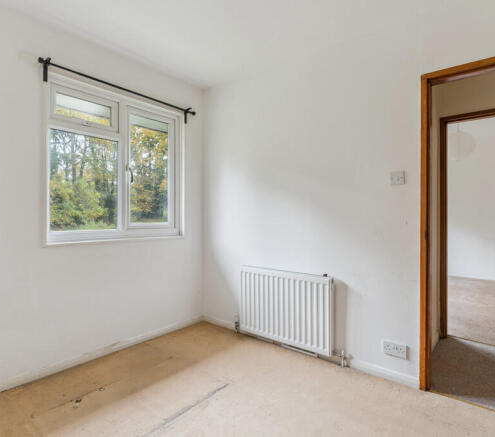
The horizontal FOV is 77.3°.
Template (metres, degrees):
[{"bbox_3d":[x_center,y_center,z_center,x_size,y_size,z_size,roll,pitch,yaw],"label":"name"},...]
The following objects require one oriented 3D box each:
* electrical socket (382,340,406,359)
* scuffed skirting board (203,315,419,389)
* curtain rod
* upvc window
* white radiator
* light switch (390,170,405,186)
[{"bbox_3d":[1.008,0.894,2.110,0.146,0.087,0.022,0,0,39],"label":"electrical socket"},{"bbox_3d":[0.309,1.065,2.675,2.080,0.072,0.018,0,0,39],"label":"scuffed skirting board"},{"bbox_3d":[-0.976,-1.033,2.652,0.095,0.143,1.420,0,0,39],"label":"curtain rod"},{"bbox_3d":[-1.082,-0.423,2.708,0.080,1.210,1.225,0,0,39],"label":"upvc window"},{"bbox_3d":[0.295,0.736,2.605,0.875,0.595,0.085,0,0,39],"label":"white radiator"},{"bbox_3d":[1.023,-0.275,2.102,0.087,0.087,0.014,0,0,39],"label":"light switch"}]

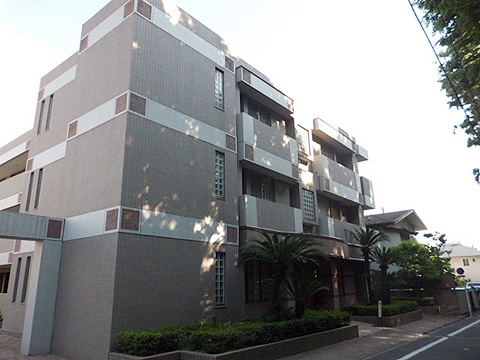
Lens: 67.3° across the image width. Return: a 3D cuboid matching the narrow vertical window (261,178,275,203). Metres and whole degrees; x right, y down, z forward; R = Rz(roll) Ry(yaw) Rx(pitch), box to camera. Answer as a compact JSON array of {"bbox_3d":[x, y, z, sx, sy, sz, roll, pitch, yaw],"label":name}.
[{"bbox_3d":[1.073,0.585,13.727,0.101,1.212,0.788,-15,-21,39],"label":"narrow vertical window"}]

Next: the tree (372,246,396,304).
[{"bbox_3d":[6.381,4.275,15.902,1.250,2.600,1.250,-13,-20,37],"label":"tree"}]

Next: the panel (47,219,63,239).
[{"bbox_3d":[-4.938,1.330,9.624,0.050,0.450,0.355,-13,-20,37],"label":"panel"}]

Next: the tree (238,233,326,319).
[{"bbox_3d":[1.201,2.937,10.863,2.500,2.750,2.550,-1,-15,0],"label":"tree"}]

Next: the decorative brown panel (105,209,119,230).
[{"bbox_3d":[-3.000,0.956,8.465,0.500,0.500,0.050,-13,-19,37],"label":"decorative brown panel"}]

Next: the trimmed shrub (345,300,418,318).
[{"bbox_3d":[5.642,5.088,14.372,1.900,0.400,3.100,-15,-20,42],"label":"trimmed shrub"}]

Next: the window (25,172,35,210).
[{"bbox_3d":[-6.879,0.393,11.890,0.290,1.320,0.100,-13,-19,37],"label":"window"}]

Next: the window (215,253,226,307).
[{"bbox_3d":[-0.567,2.877,10.559,0.100,1.480,0.440,-13,-19,37],"label":"window"}]

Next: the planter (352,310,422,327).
[{"bbox_3d":[5.688,5.399,14.188,1.850,0.360,3.500,-13,-20,37],"label":"planter"}]

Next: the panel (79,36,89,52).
[{"bbox_3d":[-4.930,-4.304,11.466,0.450,0.465,0.050,-13,-20,37],"label":"panel"}]

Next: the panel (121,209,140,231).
[{"bbox_3d":[-2.605,0.961,8.609,0.061,0.505,0.505,-15,-21,39],"label":"panel"}]

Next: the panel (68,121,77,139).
[{"bbox_3d":[-5.066,-1.486,10.841,0.465,0.545,0.061,-13,-20,36],"label":"panel"}]

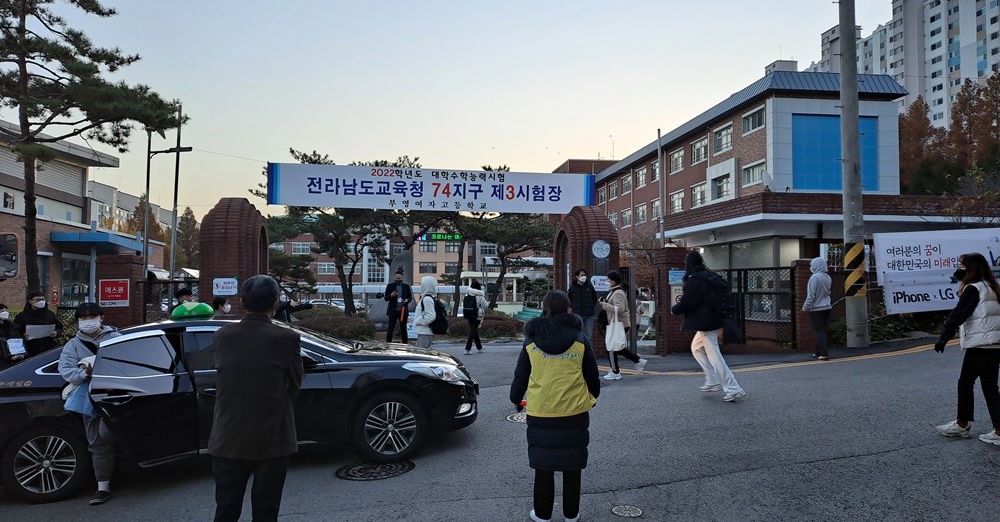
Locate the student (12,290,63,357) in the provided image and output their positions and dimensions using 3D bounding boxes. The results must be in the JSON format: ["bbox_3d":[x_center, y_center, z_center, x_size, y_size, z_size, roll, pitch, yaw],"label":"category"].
[{"bbox_3d":[-5.725,1.216,8.576,0.600,1.700,0.420,1,-2,-36],"label":"student"}]

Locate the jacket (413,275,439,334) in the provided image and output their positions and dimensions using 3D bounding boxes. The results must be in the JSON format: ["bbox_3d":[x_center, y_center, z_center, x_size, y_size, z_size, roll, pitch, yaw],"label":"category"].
[{"bbox_3d":[-1.107,0.661,10.300,0.380,0.860,0.520,0,-2,3],"label":"jacket"}]

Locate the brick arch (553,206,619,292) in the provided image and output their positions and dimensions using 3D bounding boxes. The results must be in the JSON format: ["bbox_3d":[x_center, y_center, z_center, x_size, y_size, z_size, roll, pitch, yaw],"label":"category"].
[{"bbox_3d":[1.780,0.391,14.058,1.000,3.000,1.400,0,-2,-12],"label":"brick arch"}]

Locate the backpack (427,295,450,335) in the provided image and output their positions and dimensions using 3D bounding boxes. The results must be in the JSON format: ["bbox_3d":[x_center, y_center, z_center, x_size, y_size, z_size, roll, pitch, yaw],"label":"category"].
[{"bbox_3d":[-0.914,0.795,10.300,0.320,0.570,0.330,0,-2,3],"label":"backpack"}]

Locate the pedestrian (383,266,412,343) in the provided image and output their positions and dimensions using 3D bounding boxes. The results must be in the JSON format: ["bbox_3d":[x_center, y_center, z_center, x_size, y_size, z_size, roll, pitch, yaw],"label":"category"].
[{"bbox_3d":[-2.033,1.069,13.817,0.550,1.740,0.400,0,-2,3],"label":"pedestrian"}]

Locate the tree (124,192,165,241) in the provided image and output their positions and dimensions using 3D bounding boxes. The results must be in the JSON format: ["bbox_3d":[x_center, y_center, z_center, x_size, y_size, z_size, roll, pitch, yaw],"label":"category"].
[{"bbox_3d":[-30.679,-1.168,60.000,4.000,9.600,4.000,0,-2,0],"label":"tree"}]

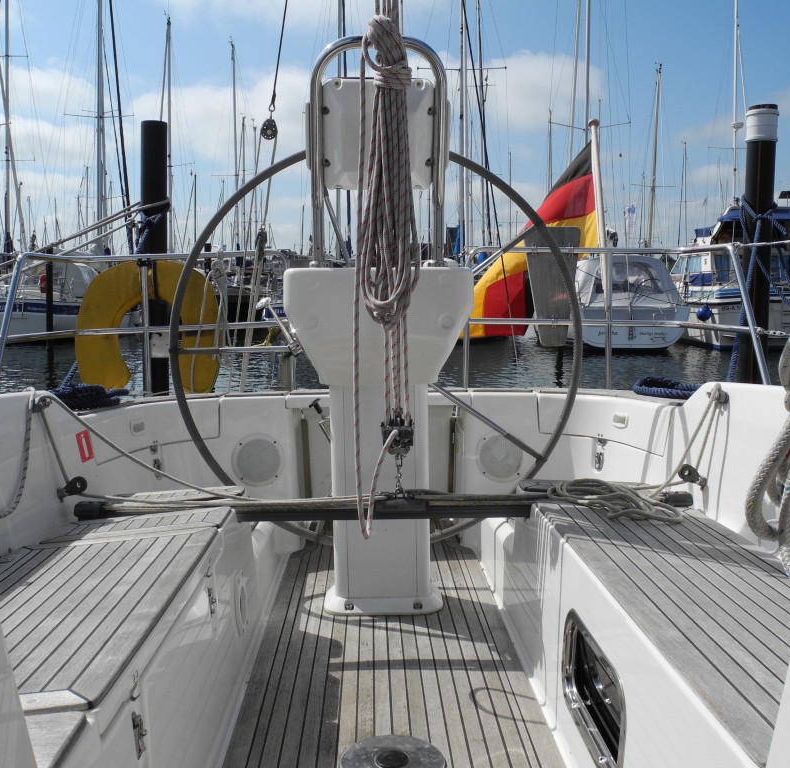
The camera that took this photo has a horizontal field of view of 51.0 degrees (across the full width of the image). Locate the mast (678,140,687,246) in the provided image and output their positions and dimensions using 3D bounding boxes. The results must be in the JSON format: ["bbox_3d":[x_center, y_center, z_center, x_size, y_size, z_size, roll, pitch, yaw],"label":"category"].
[{"bbox_3d":[22.836,-14.008,65.000,0.170,10.000,0.170,0,7,0],"label":"mast"}]

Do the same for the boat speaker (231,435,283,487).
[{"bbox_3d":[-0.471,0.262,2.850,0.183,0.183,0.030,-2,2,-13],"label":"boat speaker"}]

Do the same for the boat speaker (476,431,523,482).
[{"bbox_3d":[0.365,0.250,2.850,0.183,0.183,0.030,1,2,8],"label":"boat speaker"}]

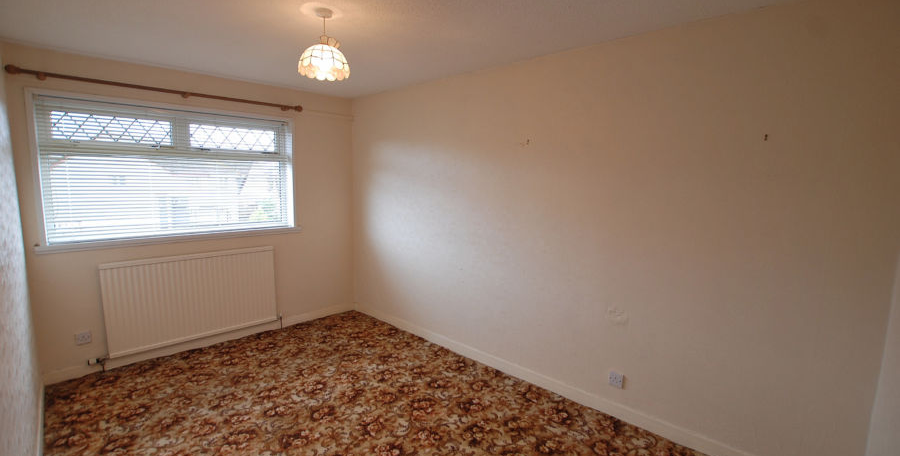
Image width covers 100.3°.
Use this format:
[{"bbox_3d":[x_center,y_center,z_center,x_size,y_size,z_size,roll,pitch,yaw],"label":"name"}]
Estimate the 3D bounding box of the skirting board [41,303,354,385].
[{"bbox_3d":[-2.000,1.002,3.492,2.440,0.098,0.020,-5,10,-41],"label":"skirting board"}]

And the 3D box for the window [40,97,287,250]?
[{"bbox_3d":[-2.213,-0.459,3.172,1.710,1.050,0.110,-5,10,-41],"label":"window"}]

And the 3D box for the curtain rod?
[{"bbox_3d":[-2.128,-1.075,3.011,1.870,0.065,0.110,-5,10,-41],"label":"curtain rod"}]

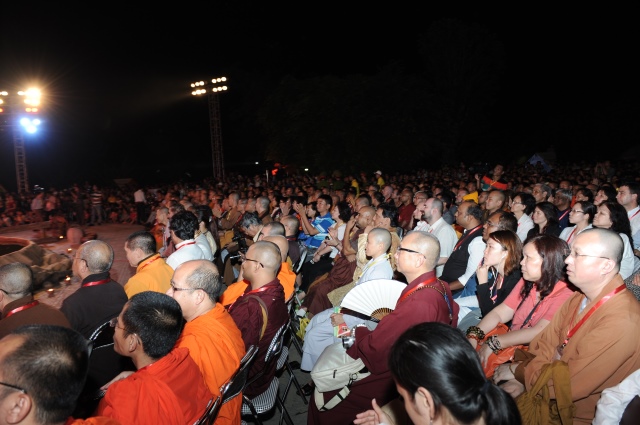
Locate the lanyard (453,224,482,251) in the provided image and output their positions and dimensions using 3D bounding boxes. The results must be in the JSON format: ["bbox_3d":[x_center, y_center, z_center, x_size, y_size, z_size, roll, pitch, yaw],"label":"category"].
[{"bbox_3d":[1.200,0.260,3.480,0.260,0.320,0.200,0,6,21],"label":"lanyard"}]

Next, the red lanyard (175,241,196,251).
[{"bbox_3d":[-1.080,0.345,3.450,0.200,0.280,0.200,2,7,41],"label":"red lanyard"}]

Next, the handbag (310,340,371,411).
[{"bbox_3d":[0.091,0.680,1.800,0.230,0.180,0.210,-1,5,15],"label":"handbag"}]

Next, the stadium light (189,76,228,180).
[{"bbox_3d":[-5.551,-3.598,22.312,2.400,6.780,0.650,1,6,30],"label":"stadium light"}]

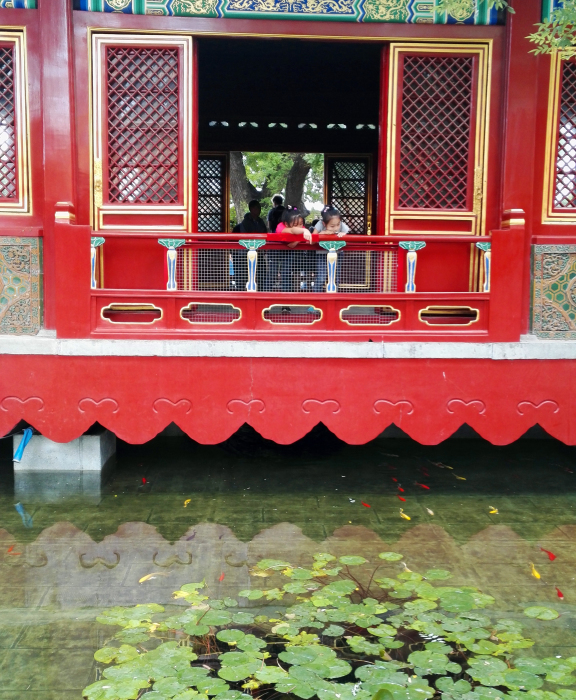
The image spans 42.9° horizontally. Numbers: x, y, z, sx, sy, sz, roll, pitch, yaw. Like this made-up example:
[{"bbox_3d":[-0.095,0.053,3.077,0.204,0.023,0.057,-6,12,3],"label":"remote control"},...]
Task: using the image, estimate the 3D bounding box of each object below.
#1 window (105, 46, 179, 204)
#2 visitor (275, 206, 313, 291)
[{"bbox_3d":[-1.275,-1.959,6.424,0.661,1.357,0.060,1,6,-3],"label":"window"},{"bbox_3d":[0.051,-0.839,6.800,0.400,1.020,0.460,0,5,-11],"label":"visitor"}]

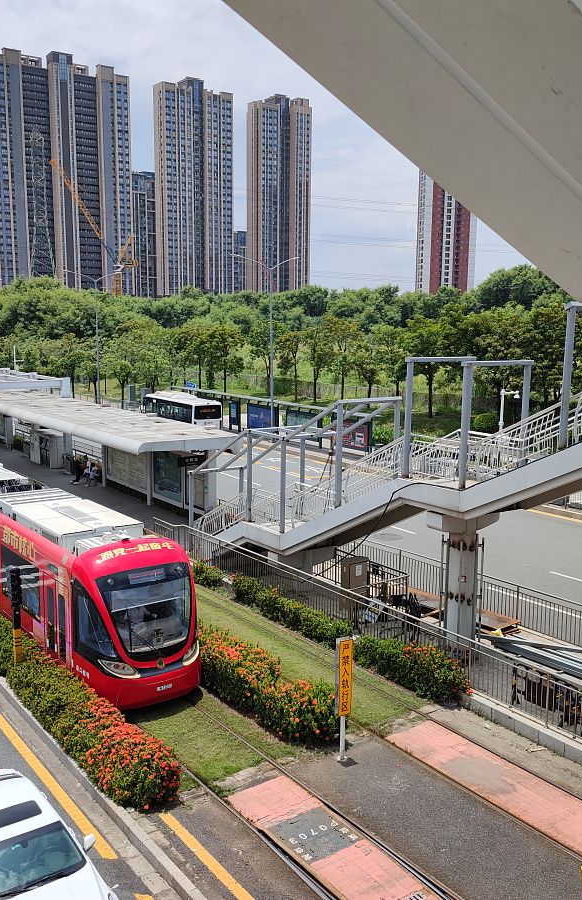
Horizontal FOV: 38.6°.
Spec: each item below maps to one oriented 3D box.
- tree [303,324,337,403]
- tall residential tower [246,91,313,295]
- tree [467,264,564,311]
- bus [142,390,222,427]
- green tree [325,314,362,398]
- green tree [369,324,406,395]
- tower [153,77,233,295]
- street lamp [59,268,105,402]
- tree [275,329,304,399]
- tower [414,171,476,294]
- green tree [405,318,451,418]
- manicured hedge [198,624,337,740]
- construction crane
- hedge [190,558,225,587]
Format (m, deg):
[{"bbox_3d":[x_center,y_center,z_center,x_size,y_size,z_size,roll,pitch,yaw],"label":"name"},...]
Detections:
[{"bbox_3d":[3.028,-9.459,91.395,3.900,8.500,3.900,1,9,0],"label":"tree"},{"bbox_3d":[-6.056,-102.951,382.434,25.500,107.000,18.000,-5,10,-32],"label":"tall residential tower"},{"bbox_3d":[28.740,-15.318,106.893,12.000,16.670,12.000,0,8,0],"label":"tree"},{"bbox_3d":[-8.629,-2.690,66.160,2.400,3.200,8.800,-6,10,-36],"label":"bus"},{"bbox_3d":[5.564,-9.412,87.886,4.000,9.500,4.000,1,9,0],"label":"green tree"},{"bbox_3d":[9.795,-7.961,82.218,3.800,8.400,3.800,1,9,0],"label":"green tree"},{"bbox_3d":[-40.939,-97.505,350.578,30.500,108.000,16.000,-5,10,-33],"label":"tower"},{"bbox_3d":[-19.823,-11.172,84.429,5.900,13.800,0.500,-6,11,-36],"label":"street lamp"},{"bbox_3d":[0.188,-10.154,98.516,3.600,8.380,3.600,0,8,0],"label":"tree"},{"bbox_3d":[73.296,-99.252,399.784,24.500,98.000,19.000,-1,8,-10],"label":"tower"},{"bbox_3d":[13.470,-8.143,80.376,4.800,9.760,4.800,0,8,0],"label":"green tree"},{"bbox_3d":[-0.963,5.241,19.025,1.400,0.860,5.400,-6,11,-36],"label":"manicured hedge"},{"bbox_3d":[-54.275,-52.472,229.845,27.000,53.860,6.000,0,8,0],"label":"construction crane"},{"bbox_3d":[-2.645,4.097,27.931,1.000,0.800,1.600,-6,10,-36],"label":"hedge"}]

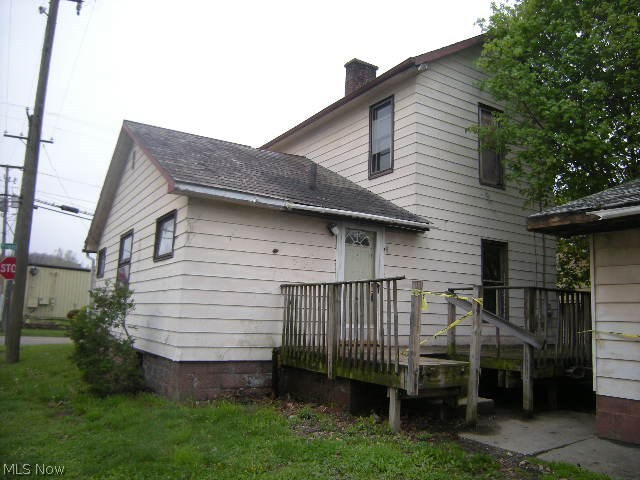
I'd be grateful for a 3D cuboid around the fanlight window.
[{"bbox_3d":[0.665,-0.030,9.090,0.547,0.257,0.050,7,-10,-30],"label":"fanlight window"}]

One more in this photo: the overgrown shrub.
[{"bbox_3d":[-3.432,1.554,8.443,1.150,1.790,1.250,7,-10,-30],"label":"overgrown shrub"}]

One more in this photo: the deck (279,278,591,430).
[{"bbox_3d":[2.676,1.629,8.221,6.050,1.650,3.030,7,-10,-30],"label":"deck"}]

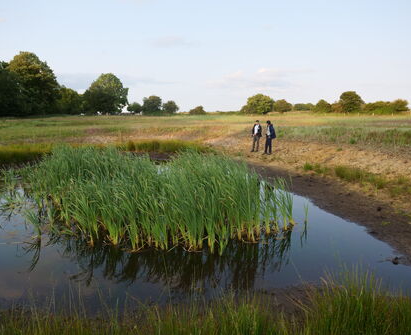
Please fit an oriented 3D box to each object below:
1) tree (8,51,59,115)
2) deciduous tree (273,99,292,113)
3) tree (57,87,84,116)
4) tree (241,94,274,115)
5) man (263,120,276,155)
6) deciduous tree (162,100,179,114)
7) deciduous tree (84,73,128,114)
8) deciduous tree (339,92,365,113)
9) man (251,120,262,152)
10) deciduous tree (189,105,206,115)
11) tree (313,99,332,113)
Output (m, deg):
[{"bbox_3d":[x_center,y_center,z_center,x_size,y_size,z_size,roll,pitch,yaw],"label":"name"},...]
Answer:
[{"bbox_3d":[-40.223,-19.561,72.660,11.957,14.764,11.001,0,10,0],"label":"tree"},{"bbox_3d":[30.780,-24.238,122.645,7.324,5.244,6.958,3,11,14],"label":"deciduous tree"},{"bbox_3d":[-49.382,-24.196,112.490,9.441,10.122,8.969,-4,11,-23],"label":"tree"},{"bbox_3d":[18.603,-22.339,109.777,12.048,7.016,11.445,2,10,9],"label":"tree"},{"bbox_3d":[3.344,-1.559,16.185,0.500,1.774,0.520,-5,12,-27],"label":"man"},{"bbox_3d":[-11.648,-19.876,103.106,5.325,4.739,4.899,0,10,0],"label":"deciduous tree"},{"bbox_3d":[-28.168,-20.693,87.703,12.738,11.668,11.719,0,10,0],"label":"deciduous tree"},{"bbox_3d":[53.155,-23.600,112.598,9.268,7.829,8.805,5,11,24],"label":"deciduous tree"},{"bbox_3d":[2.807,-1.695,16.969,0.620,1.760,0.420,2,10,9],"label":"man"},{"bbox_3d":[-2.844,-20.435,110.120,6.398,3.145,5.886,0,10,0],"label":"deciduous tree"},{"bbox_3d":[41.493,-21.801,109.869,7.093,4.870,6.525,0,10,0],"label":"tree"}]

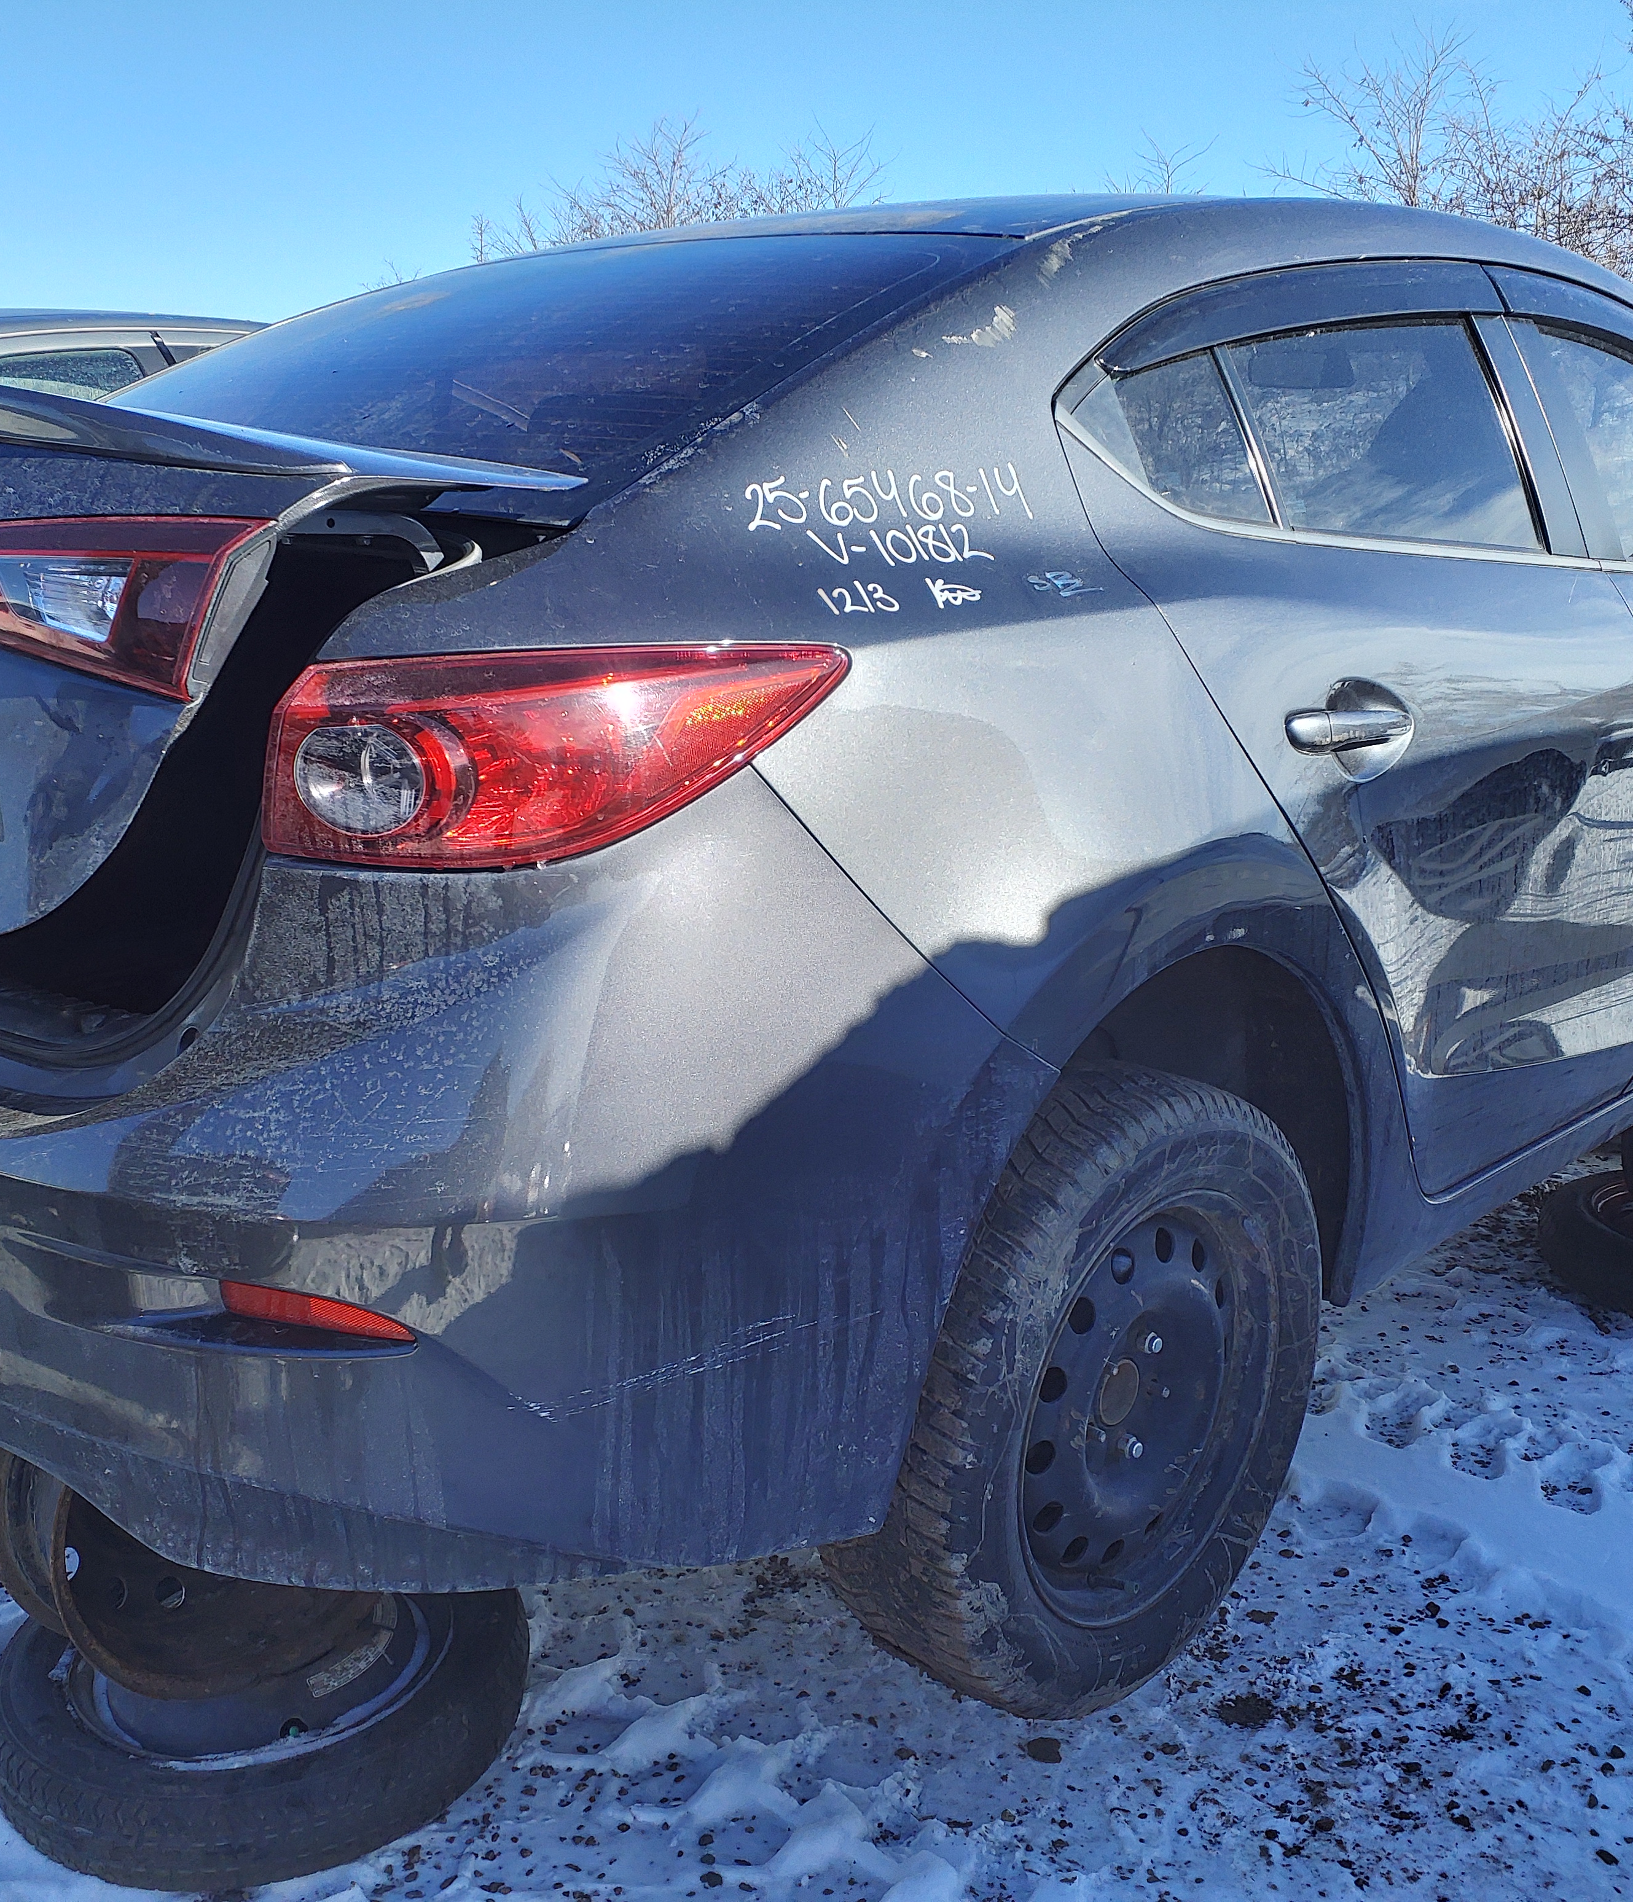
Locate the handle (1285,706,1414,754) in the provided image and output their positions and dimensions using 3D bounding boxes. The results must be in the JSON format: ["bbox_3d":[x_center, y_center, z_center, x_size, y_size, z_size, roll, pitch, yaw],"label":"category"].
[{"bbox_3d":[0.544,-0.229,1.931,0.053,0.048,0.240,13,20,43],"label":"handle"}]

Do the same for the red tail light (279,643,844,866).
[{"bbox_3d":[-0.170,-0.144,1.344,0.436,0.149,0.131,-5,15,-15],"label":"red tail light"}]

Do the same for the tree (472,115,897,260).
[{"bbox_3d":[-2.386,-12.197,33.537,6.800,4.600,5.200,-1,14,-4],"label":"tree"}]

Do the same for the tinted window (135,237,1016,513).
[{"bbox_3d":[-0.412,-0.664,2.102,1.170,0.100,0.730,13,42,43],"label":"tinted window"}]

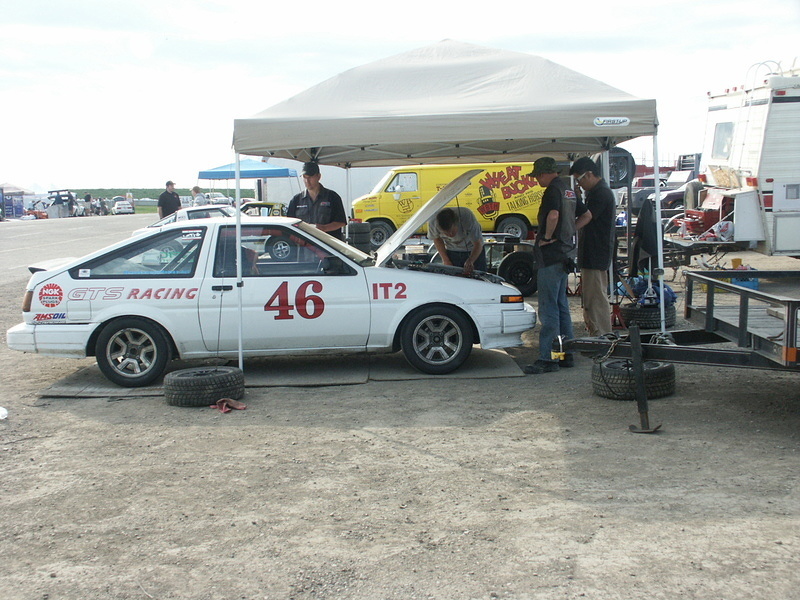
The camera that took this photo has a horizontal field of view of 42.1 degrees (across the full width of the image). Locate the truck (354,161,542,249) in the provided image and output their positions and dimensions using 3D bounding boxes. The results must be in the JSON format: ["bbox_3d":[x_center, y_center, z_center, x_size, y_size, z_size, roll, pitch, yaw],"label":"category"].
[{"bbox_3d":[1.442,-2.449,26.494,5.100,2.020,2.020,-2,6,-5],"label":"truck"}]

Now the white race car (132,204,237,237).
[{"bbox_3d":[-3.596,-1.382,22.265,4.250,1.260,1.670,-1,6,8],"label":"white race car"}]

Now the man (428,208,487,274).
[{"bbox_3d":[0.572,-0.258,9.979,0.620,1.320,0.950,-1,6,11],"label":"man"}]

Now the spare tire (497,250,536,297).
[{"bbox_3d":[1.599,-0.354,13.944,0.620,0.620,0.220,-2,6,3],"label":"spare tire"}]

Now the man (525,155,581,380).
[{"bbox_3d":[1.241,-0.298,8.288,0.460,1.710,0.530,0,6,21],"label":"man"}]

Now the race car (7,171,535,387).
[{"bbox_3d":[-1.032,-0.225,8.912,4.270,1.580,1.640,-2,6,-4],"label":"race car"}]

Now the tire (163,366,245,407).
[{"bbox_3d":[-1.421,0.619,7.601,0.590,0.200,0.590,-5,6,0],"label":"tire"}]

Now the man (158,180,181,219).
[{"bbox_3d":[-5.362,-1.833,24.324,0.380,1.840,0.560,4,8,45],"label":"man"}]

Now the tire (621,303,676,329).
[{"bbox_3d":[2.556,0.159,10.764,0.590,0.200,0.590,-2,6,0],"label":"tire"}]

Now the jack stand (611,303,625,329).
[{"bbox_3d":[2.206,0.141,10.660,0.190,0.280,0.190,-1,6,3],"label":"jack stand"}]

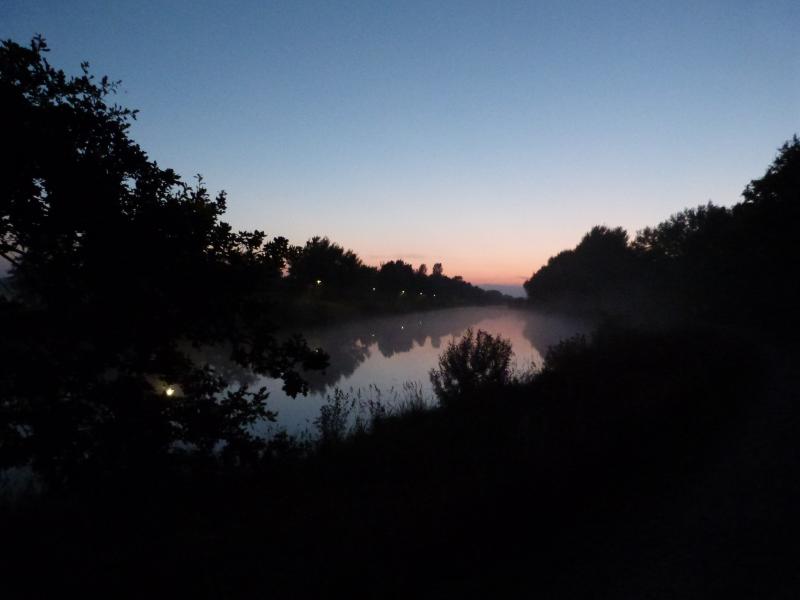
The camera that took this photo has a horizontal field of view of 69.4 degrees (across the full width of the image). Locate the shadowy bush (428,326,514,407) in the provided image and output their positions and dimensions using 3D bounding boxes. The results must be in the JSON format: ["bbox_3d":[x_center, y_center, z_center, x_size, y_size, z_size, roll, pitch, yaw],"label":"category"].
[{"bbox_3d":[1.600,1.570,13.000,1.850,1.850,1.750,0,0,0],"label":"shadowy bush"}]

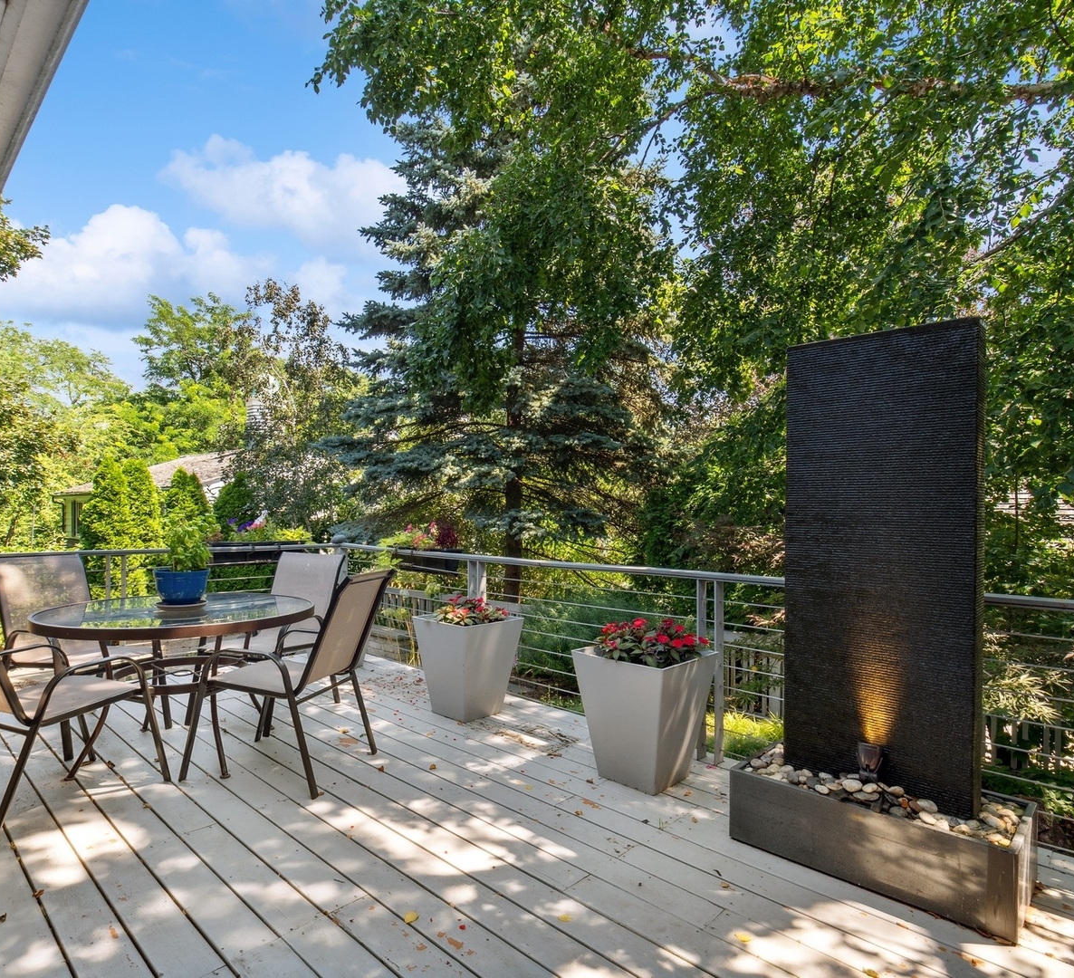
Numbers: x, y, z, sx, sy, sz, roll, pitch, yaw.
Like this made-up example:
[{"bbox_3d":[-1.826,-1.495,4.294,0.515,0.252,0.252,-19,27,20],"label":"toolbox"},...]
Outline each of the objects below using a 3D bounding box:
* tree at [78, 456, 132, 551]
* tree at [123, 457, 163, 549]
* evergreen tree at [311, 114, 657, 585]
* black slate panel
[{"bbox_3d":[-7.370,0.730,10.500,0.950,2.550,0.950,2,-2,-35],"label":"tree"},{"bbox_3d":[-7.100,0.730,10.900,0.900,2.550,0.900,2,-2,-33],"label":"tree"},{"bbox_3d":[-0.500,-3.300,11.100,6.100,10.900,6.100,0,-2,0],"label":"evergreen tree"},{"bbox_3d":[1.260,0.285,2.265,0.610,1.730,0.120,-1,-2,42],"label":"black slate panel"}]

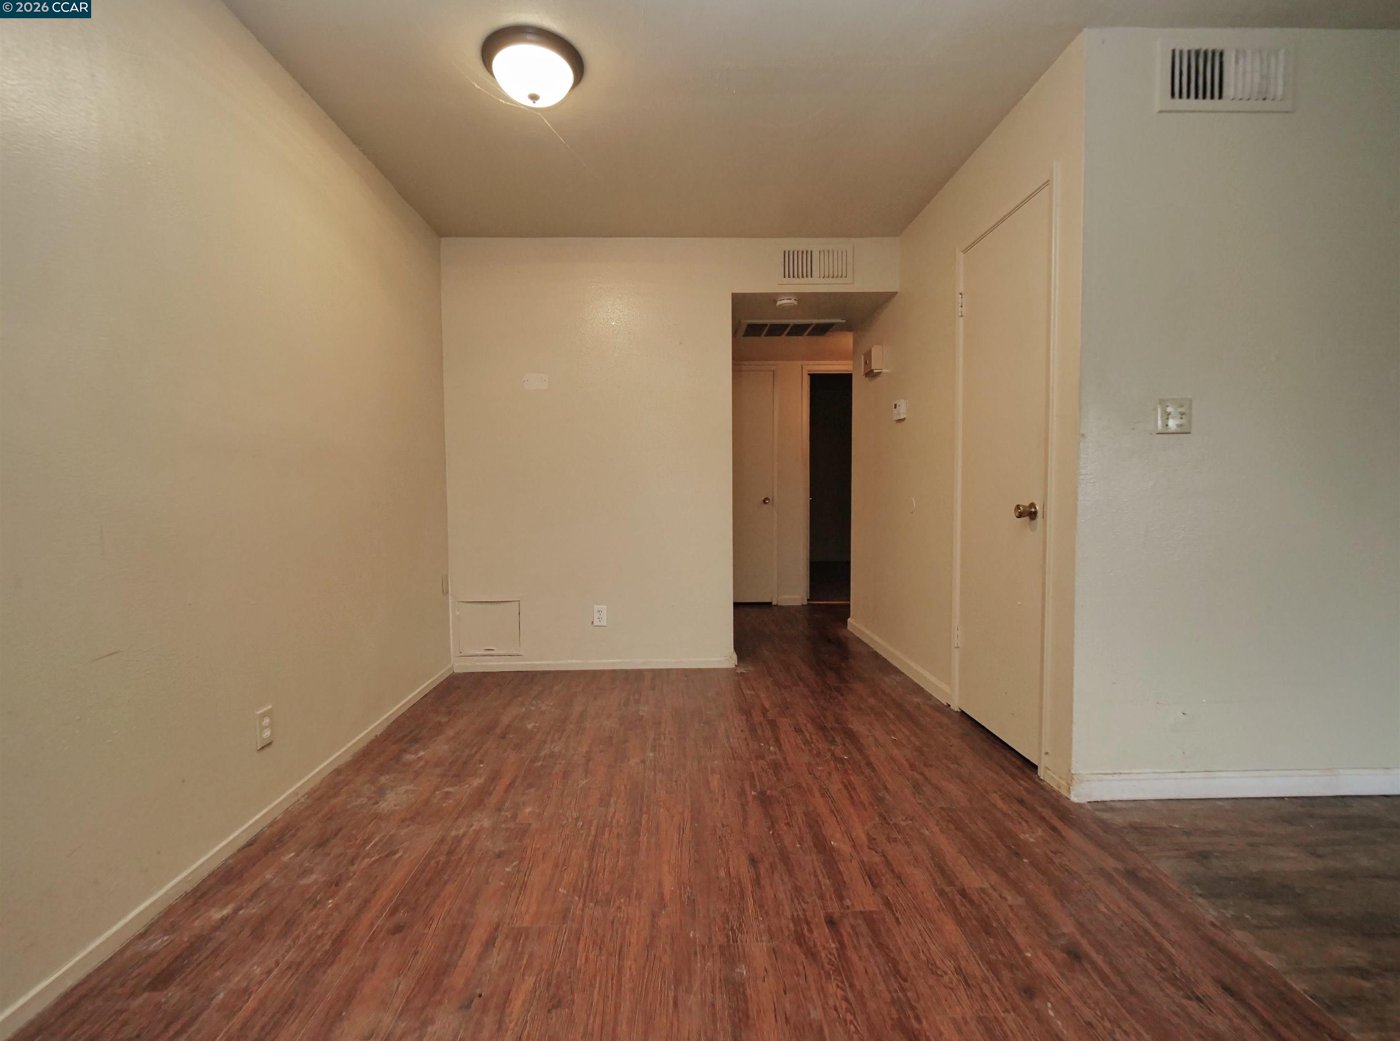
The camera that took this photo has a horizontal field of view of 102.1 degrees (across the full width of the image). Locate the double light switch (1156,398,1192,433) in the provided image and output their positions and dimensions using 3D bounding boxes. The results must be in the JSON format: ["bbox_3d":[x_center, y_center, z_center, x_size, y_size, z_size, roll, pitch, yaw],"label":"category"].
[{"bbox_3d":[1.516,-0.333,1.806,0.115,0.115,0.008,-1,3,-1],"label":"double light switch"}]

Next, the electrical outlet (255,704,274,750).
[{"bbox_3d":[-1.344,0.644,1.757,0.008,0.115,0.070,-1,3,-3],"label":"electrical outlet"}]

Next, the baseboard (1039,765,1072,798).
[{"bbox_3d":[1.209,0.884,1.911,0.013,0.056,0.137,-1,3,-3],"label":"baseboard"}]

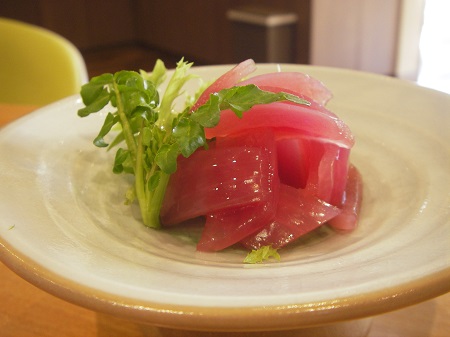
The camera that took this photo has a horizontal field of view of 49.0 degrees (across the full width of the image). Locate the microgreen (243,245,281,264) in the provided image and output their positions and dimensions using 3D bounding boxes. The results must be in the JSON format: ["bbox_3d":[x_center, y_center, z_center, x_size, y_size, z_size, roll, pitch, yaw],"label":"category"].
[{"bbox_3d":[0.015,0.035,0.198,0.015,0.005,0.007,-6,27,-6],"label":"microgreen"}]

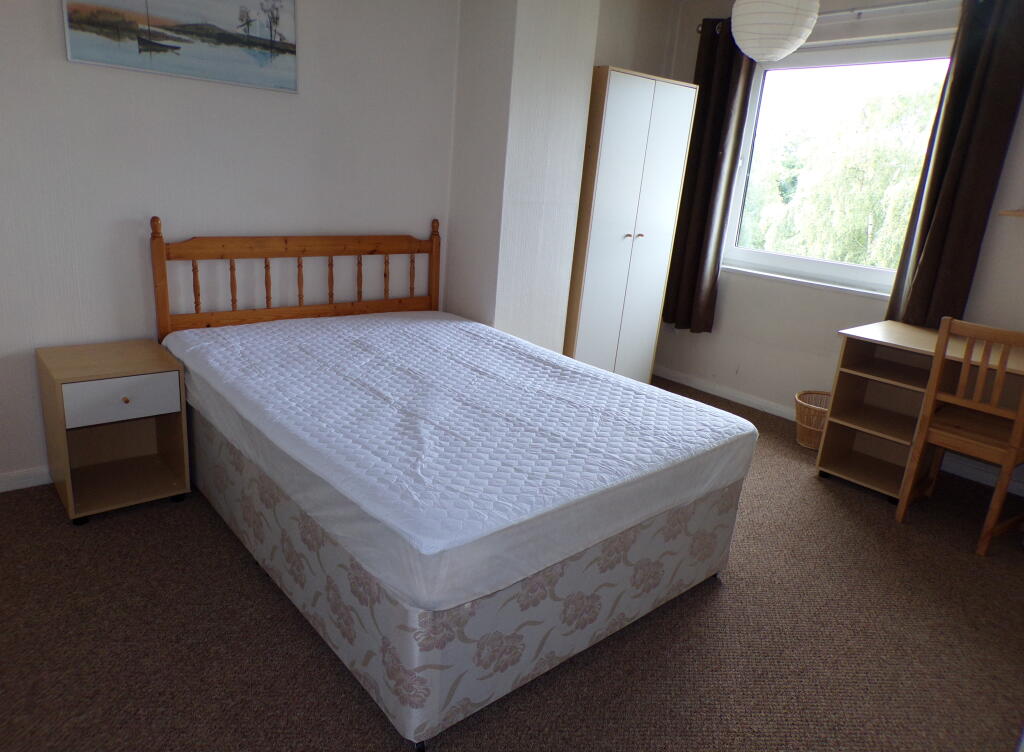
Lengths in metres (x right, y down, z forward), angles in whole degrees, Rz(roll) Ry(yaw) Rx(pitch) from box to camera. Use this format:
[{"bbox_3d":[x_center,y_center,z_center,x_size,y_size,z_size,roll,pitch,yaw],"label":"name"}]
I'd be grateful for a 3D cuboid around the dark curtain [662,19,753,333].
[{"bbox_3d":[1.228,-1.224,4.459,0.115,1.890,0.440,-10,22,-40],"label":"dark curtain"}]

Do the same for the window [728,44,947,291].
[{"bbox_3d":[1.785,-1.174,4.002,0.100,1.310,1.200,-10,22,-40],"label":"window"}]

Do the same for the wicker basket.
[{"bbox_3d":[1.719,0.258,3.943,0.320,0.260,0.320,-10,22,-40],"label":"wicker basket"}]

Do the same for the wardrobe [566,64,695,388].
[{"bbox_3d":[0.536,-0.773,4.238,0.765,1.860,0.500,-10,22,-40],"label":"wardrobe"}]

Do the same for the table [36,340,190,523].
[{"bbox_3d":[-1.509,0.200,2.698,0.402,0.540,0.440,-10,22,-40],"label":"table"}]

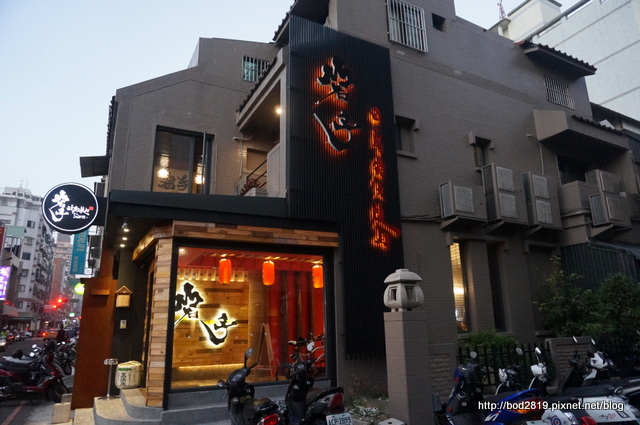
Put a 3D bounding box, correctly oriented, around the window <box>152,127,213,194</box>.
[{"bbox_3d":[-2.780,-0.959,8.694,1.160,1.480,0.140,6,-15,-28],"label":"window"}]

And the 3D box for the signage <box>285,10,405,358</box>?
[{"bbox_3d":[0.494,-0.546,7.703,2.280,6.060,0.110,6,-15,-28],"label":"signage"}]

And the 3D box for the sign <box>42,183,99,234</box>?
[{"bbox_3d":[-4.368,-0.070,7.468,0.860,0.860,0.200,6,-15,-28],"label":"sign"}]

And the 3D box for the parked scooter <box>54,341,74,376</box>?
[{"bbox_3d":[-7.095,3.837,11.483,1.720,1.000,0.680,-7,-14,26],"label":"parked scooter"}]

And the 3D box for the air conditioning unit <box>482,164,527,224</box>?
[{"bbox_3d":[4.100,-0.358,9.422,0.955,1.245,0.330,6,-15,-28],"label":"air conditioning unit"}]

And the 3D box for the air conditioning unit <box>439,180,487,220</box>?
[{"bbox_3d":[2.940,-0.181,8.709,0.900,0.720,0.300,6,-15,-28],"label":"air conditioning unit"}]

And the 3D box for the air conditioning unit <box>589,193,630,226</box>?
[{"bbox_3d":[7.071,-0.033,10.376,0.940,0.720,0.300,6,-15,-28],"label":"air conditioning unit"}]

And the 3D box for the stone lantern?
[{"bbox_3d":[1.109,1.035,5.644,0.385,0.560,0.385,6,-15,-28],"label":"stone lantern"}]

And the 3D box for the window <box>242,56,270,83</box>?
[{"bbox_3d":[-1.434,-3.268,9.974,0.800,0.640,0.120,6,-15,-28],"label":"window"}]

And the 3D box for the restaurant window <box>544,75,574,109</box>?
[{"bbox_3d":[6.741,-3.351,11.954,1.190,0.770,0.120,6,-15,-28],"label":"restaurant window"}]

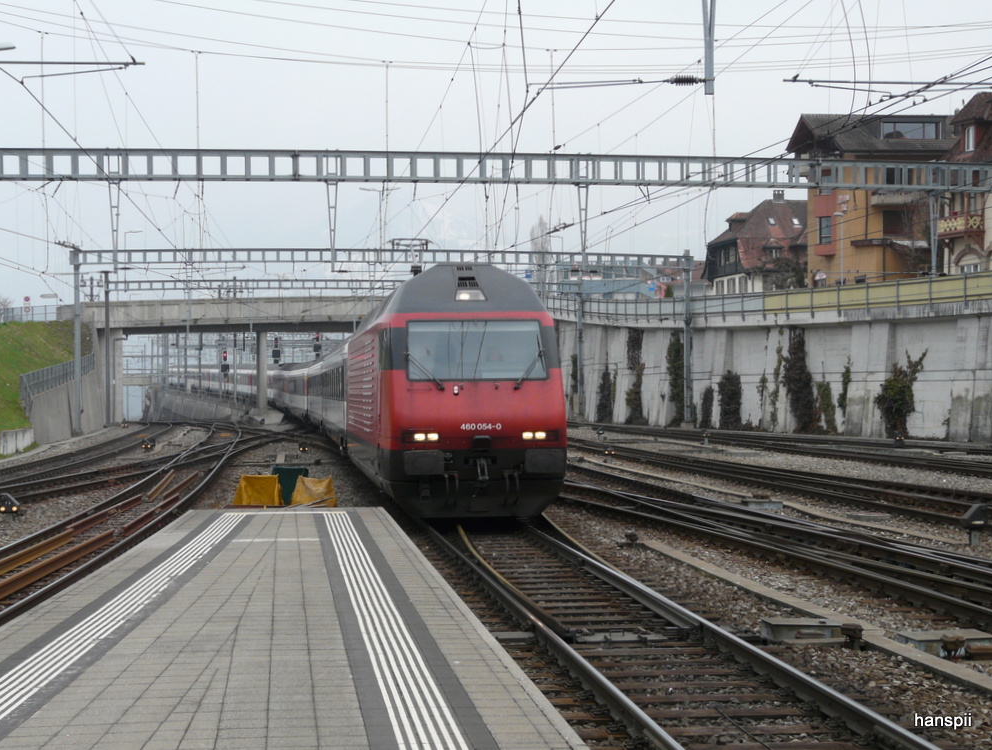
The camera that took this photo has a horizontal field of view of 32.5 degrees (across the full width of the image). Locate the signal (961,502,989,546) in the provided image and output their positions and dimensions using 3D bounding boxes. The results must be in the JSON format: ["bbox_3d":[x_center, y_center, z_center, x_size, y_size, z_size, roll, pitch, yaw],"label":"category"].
[{"bbox_3d":[7.047,2.206,25.100,0.340,0.630,0.220,0,0,-9],"label":"signal"}]

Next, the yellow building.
[{"bbox_3d":[23.300,-9.400,98.800,11.200,12.000,10.800,0,0,-1],"label":"yellow building"}]

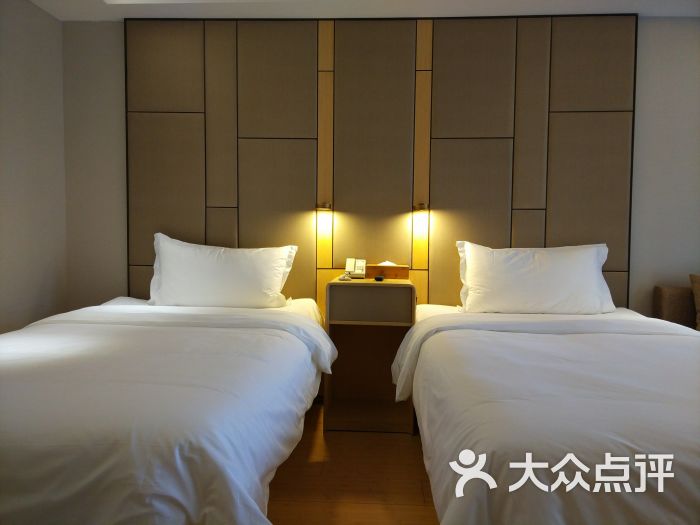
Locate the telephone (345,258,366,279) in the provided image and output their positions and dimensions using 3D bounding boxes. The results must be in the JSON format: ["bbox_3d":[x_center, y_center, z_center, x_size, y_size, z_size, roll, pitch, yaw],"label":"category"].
[{"bbox_3d":[0.034,0.035,2.755,0.120,0.110,0.160,1,3,5],"label":"telephone"}]

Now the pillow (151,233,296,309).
[{"bbox_3d":[-0.704,0.050,2.599,0.770,0.410,0.180,1,-17,2],"label":"pillow"}]

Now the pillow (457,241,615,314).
[{"bbox_3d":[1.010,0.085,2.546,0.790,0.410,0.180,1,-17,2],"label":"pillow"}]

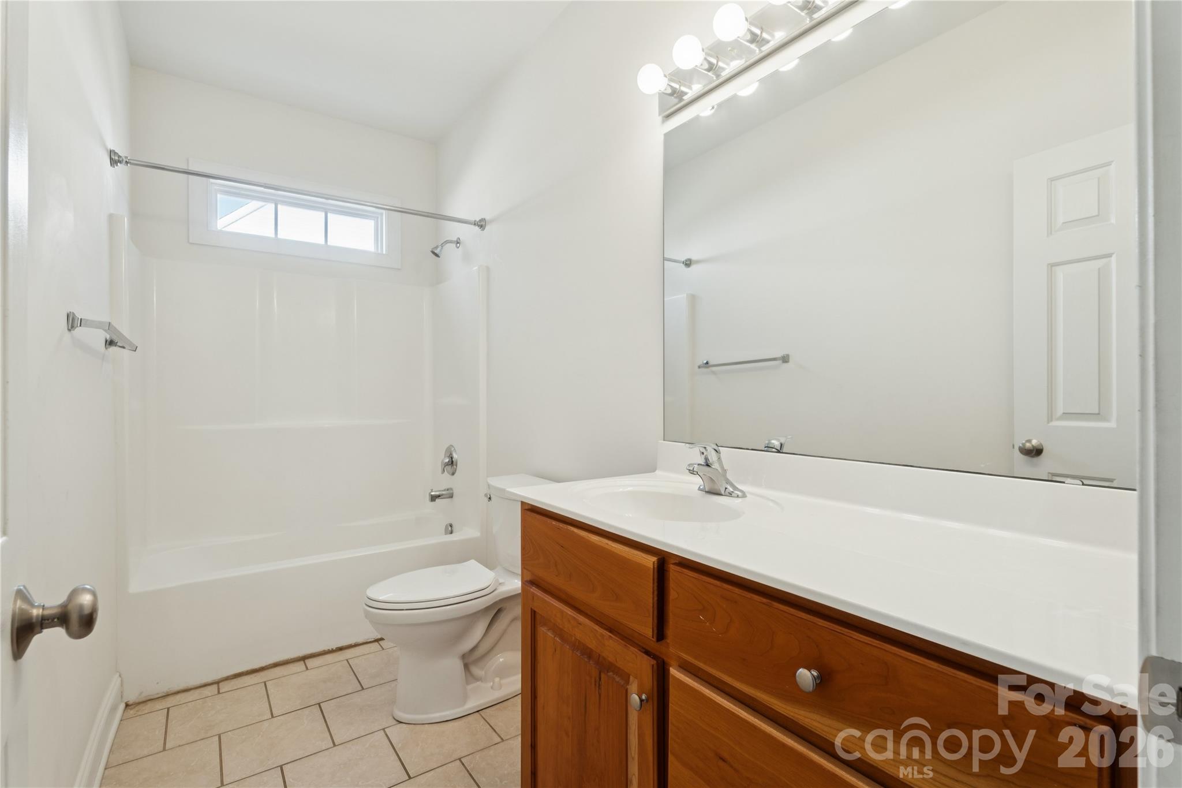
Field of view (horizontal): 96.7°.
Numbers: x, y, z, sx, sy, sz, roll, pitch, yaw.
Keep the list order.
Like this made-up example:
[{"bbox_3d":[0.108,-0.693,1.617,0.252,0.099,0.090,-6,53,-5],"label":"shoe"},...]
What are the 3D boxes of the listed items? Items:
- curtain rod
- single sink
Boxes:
[{"bbox_3d":[-1.202,-0.909,2.433,1.528,0.065,0.065,-1,1,-35],"label":"curtain rod"},{"bbox_3d":[0.189,0.324,1.317,0.400,0.140,0.540,0,0,-35],"label":"single sink"}]

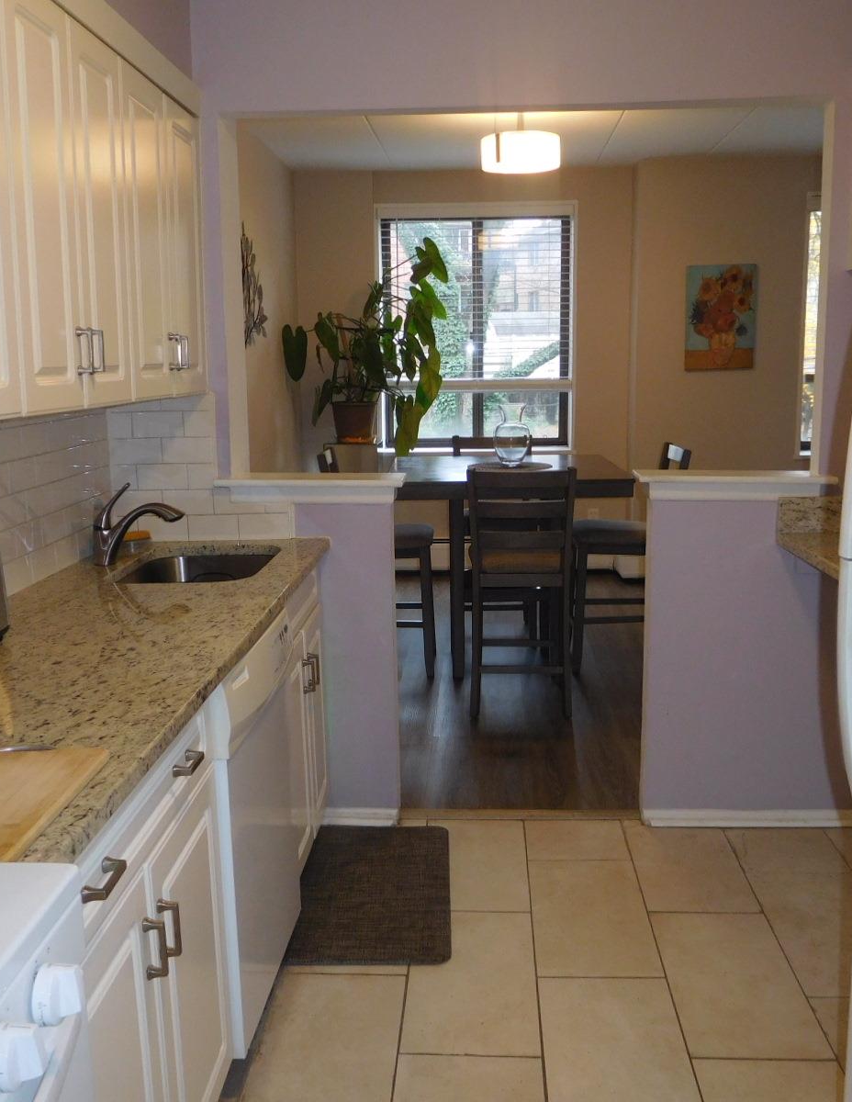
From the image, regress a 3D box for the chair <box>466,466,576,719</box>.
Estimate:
[{"bbox_3d":[0.397,0.142,4.532,0.450,1.037,0.530,0,10,2],"label":"chair"}]

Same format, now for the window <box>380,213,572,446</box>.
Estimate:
[{"bbox_3d":[0.322,-1.413,6.769,1.220,1.470,0.100,0,10,3],"label":"window"}]

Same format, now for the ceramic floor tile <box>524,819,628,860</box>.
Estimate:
[{"bbox_3d":[0.463,0.893,3.265,0.304,0.010,0.279,0,10,3],"label":"ceramic floor tile"}]

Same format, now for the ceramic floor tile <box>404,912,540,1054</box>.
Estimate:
[{"bbox_3d":[0.113,1.023,2.545,0.304,0.010,0.600,0,10,3],"label":"ceramic floor tile"}]

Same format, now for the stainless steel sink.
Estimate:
[{"bbox_3d":[-0.627,0.161,2.937,0.420,0.200,0.565,0,10,2],"label":"stainless steel sink"}]

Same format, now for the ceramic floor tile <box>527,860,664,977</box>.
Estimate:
[{"bbox_3d":[0.437,0.969,2.827,0.304,0.010,0.606,0,10,3],"label":"ceramic floor tile"}]

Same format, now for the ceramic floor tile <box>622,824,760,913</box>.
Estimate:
[{"bbox_3d":[0.762,0.915,3.114,0.304,0.010,0.599,0,10,3],"label":"ceramic floor tile"}]

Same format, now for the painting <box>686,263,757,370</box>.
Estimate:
[{"bbox_3d":[1.764,-1.400,6.344,0.405,0.615,0.030,0,10,3],"label":"painting"}]

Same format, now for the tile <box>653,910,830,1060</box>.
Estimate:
[{"bbox_3d":[0.721,1.011,2.509,0.303,0.010,0.602,0,10,3],"label":"tile"}]

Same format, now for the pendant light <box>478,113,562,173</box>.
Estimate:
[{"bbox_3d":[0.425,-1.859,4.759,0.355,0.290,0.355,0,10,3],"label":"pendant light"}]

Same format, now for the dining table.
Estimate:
[{"bbox_3d":[0.363,0.067,5.101,1.090,0.940,1.120,0,10,3],"label":"dining table"}]

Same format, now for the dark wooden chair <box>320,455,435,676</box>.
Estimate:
[{"bbox_3d":[-0.221,0.046,5.008,0.540,1.030,0.440,0,10,3],"label":"dark wooden chair"}]

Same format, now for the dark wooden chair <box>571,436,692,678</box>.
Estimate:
[{"bbox_3d":[0.938,0.027,5.021,0.530,1.030,0.440,0,10,3],"label":"dark wooden chair"}]

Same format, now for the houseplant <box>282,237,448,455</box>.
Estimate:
[{"bbox_3d":[-0.374,-1.279,6.662,1.040,1.330,0.900,0,10,2],"label":"houseplant"}]

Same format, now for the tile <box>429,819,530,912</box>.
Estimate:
[{"bbox_3d":[0.147,0.920,3.134,0.304,0.010,0.592,0,10,3],"label":"tile"}]

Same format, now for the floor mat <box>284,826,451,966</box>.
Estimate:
[{"bbox_3d":[-0.171,0.940,2.975,0.480,0.014,0.780,-1,10,2],"label":"floor mat"}]

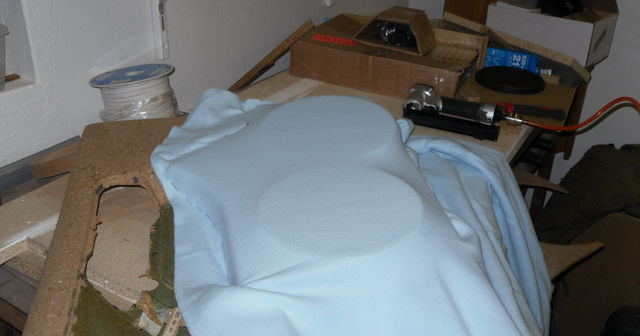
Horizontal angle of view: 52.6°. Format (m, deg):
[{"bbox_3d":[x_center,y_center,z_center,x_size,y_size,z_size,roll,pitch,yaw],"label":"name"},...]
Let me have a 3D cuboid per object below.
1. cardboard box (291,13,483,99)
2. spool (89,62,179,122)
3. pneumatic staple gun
[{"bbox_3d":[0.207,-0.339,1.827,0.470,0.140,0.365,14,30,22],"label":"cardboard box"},{"bbox_3d":[-0.367,-0.139,1.289,0.174,0.095,0.174,-4,24,0],"label":"spool"},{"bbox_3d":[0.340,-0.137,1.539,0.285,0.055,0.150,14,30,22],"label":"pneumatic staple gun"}]

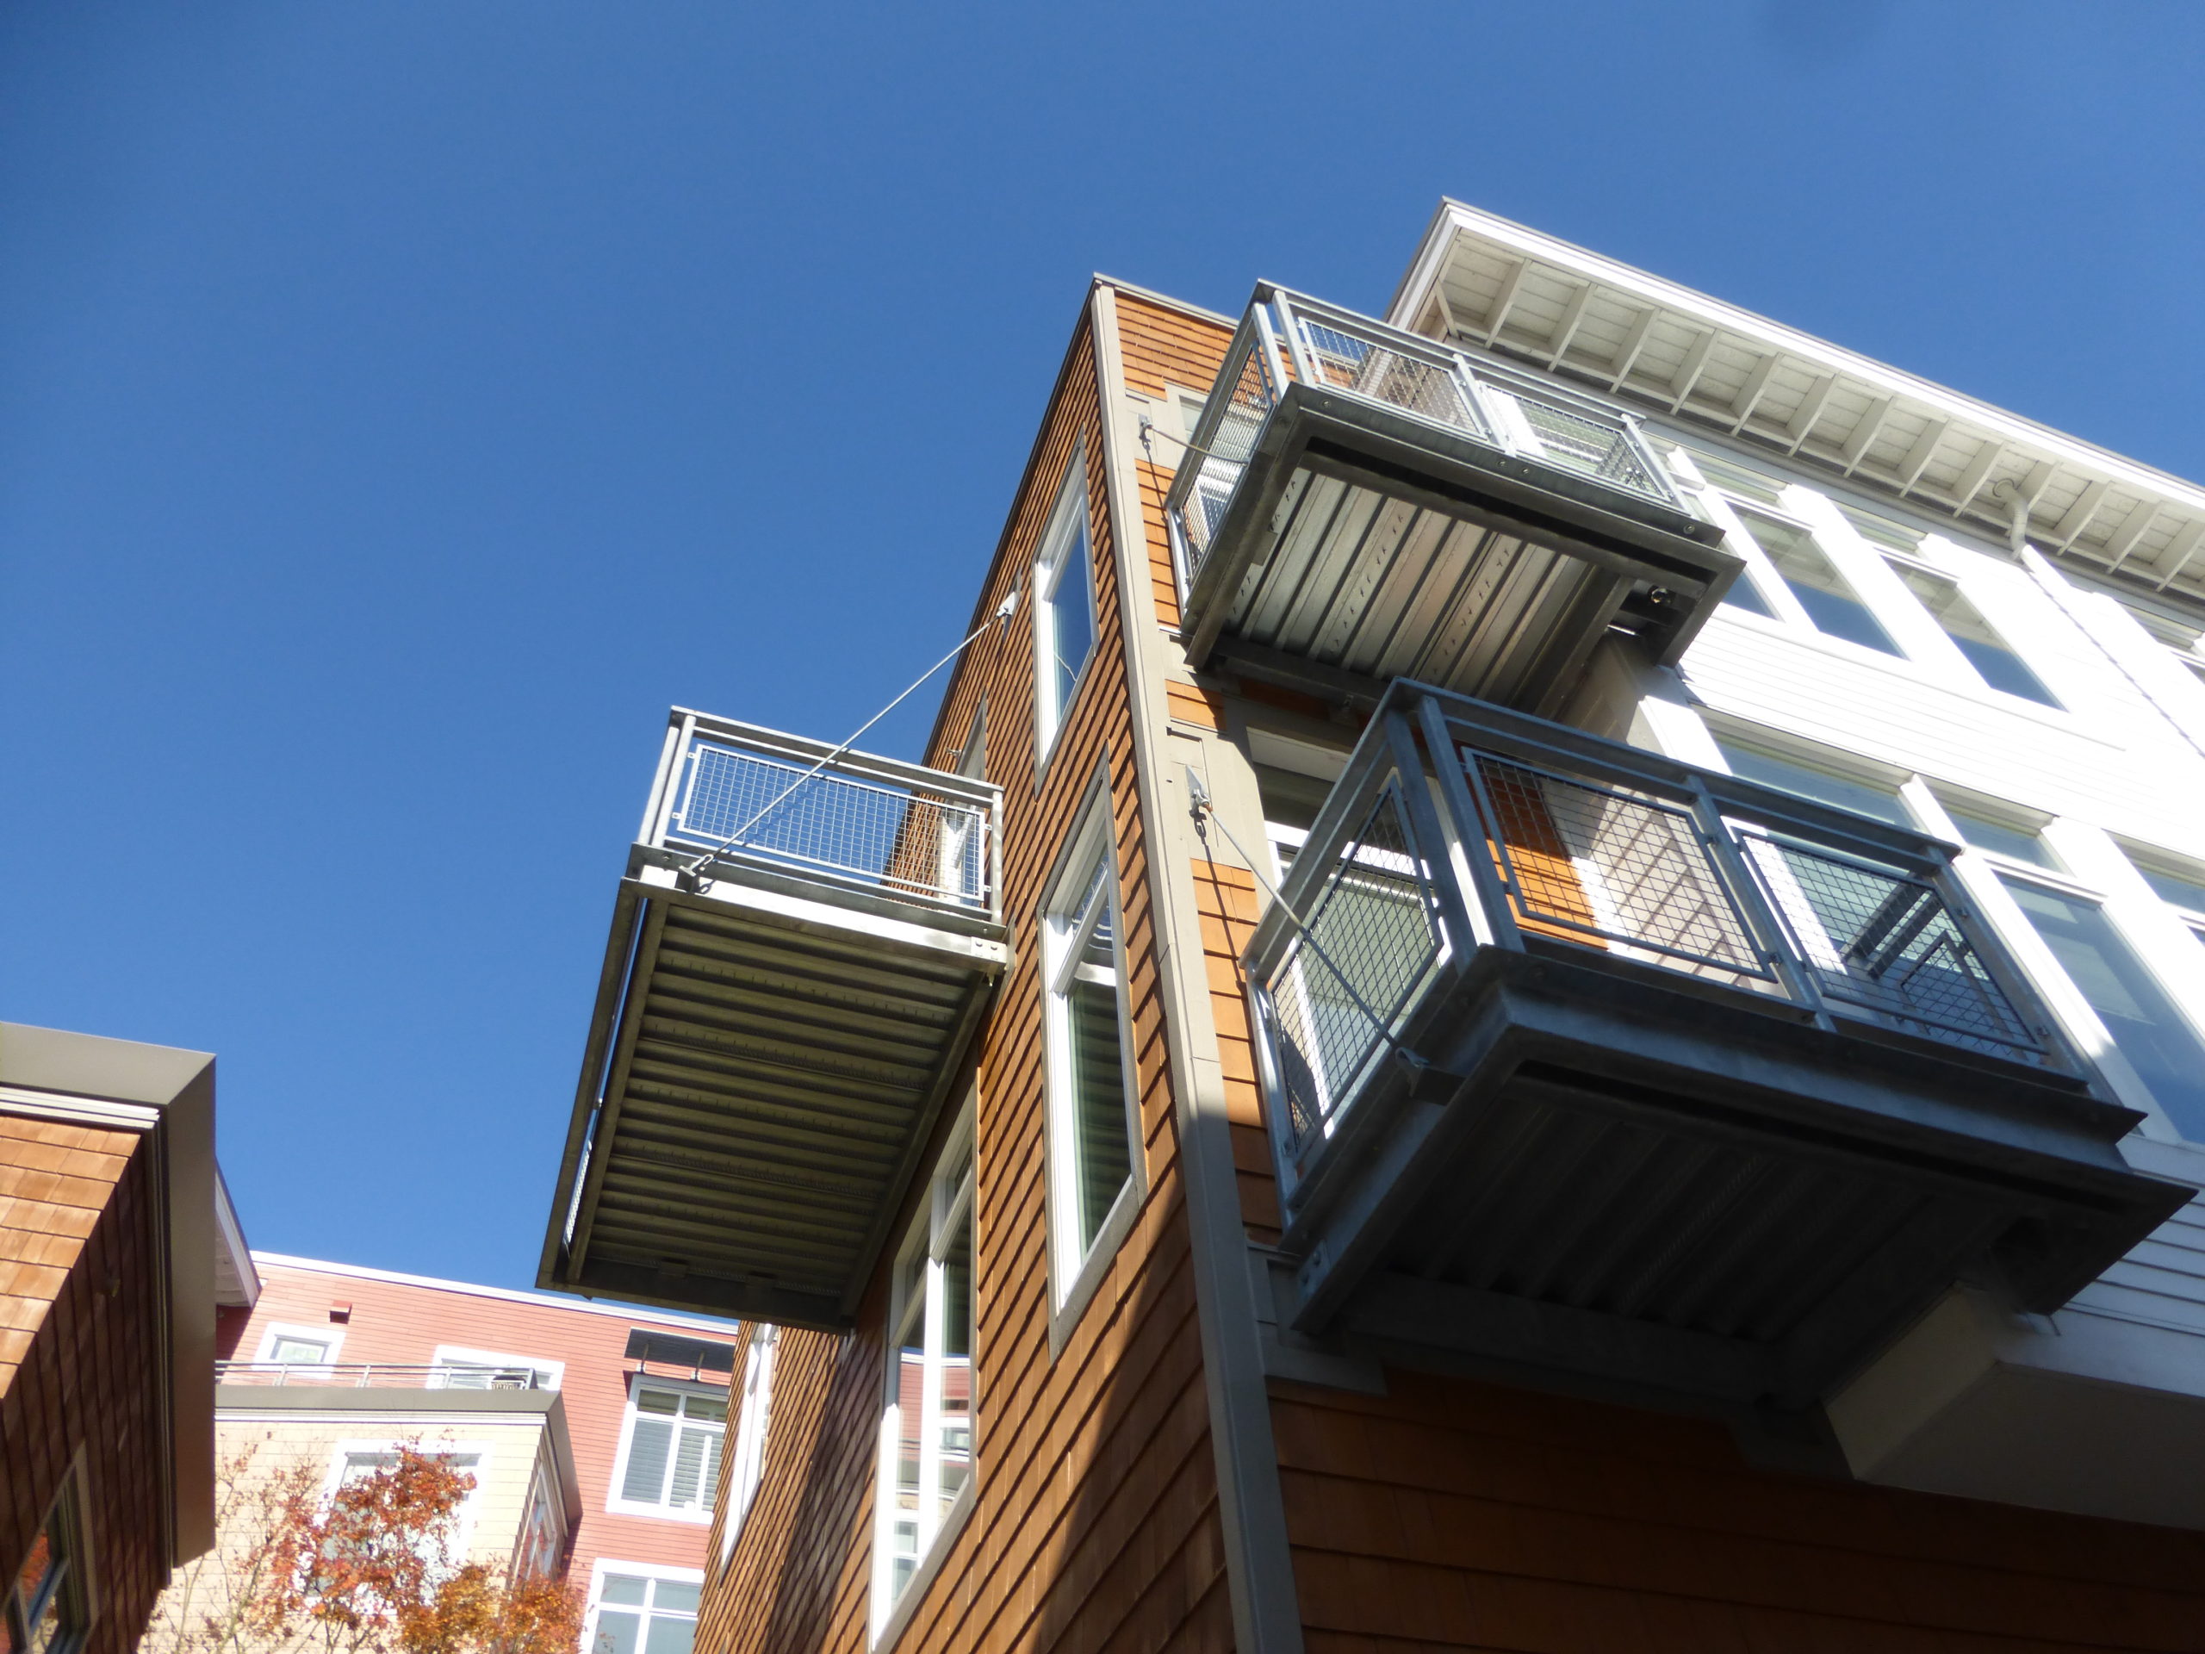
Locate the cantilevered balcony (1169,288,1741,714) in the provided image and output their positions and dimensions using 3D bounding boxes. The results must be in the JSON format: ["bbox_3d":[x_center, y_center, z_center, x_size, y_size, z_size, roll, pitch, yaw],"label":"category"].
[{"bbox_3d":[1.401,-1.263,6.603,1.924,1.331,1.172,14,-53,-14],"label":"cantilevered balcony"}]

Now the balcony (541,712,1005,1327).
[{"bbox_3d":[-1.846,1.196,8.427,1.798,1.331,3.185,14,-53,-14],"label":"balcony"}]

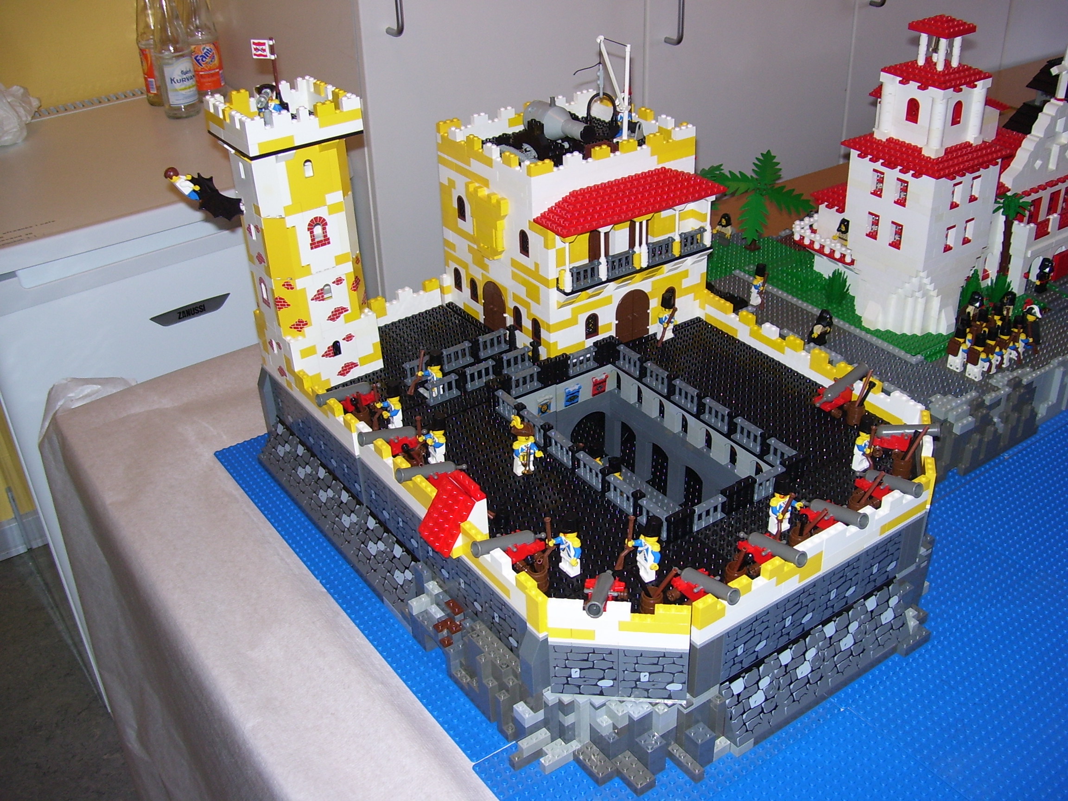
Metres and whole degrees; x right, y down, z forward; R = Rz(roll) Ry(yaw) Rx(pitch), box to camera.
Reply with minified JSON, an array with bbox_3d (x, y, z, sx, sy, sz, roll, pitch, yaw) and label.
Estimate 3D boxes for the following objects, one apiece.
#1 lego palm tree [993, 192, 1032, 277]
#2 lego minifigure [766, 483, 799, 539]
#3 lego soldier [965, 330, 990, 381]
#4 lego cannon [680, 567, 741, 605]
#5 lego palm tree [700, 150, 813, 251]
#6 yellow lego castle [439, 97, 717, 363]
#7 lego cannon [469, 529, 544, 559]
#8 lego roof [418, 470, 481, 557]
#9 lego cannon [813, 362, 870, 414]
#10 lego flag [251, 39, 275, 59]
[{"bbox_3d":[0.520,-0.172,1.213,0.044,0.118,0.044,-21,35,-28],"label":"lego palm tree"},{"bbox_3d":[0.183,0.076,0.810,0.025,0.049,0.018,-21,35,-28],"label":"lego minifigure"},{"bbox_3d":[0.424,-0.043,1.060,0.024,0.049,0.022,-21,35,-28],"label":"lego soldier"},{"bbox_3d":[0.114,0.126,0.743,0.024,0.036,0.062,-21,35,-28],"label":"lego cannon"},{"bbox_3d":[0.269,-0.231,1.344,0.138,0.095,0.150,-21,35,-28],"label":"lego palm tree"},{"bbox_3d":[0.046,-0.174,1.099,0.192,0.198,0.214,-21,35,-28],"label":"yellow lego castle"},{"bbox_3d":[-0.016,0.104,0.790,0.060,0.035,0.024,-21,35,-28],"label":"lego cannon"},{"bbox_3d":[-0.060,0.083,0.817,0.039,0.041,0.042,-21,35,-28],"label":"lego roof"},{"bbox_3d":[0.267,-0.009,0.963,0.063,0.036,0.024,-21,35,-28],"label":"lego cannon"},{"bbox_3d":[-0.225,-0.291,0.921,0.020,0.017,0.004,-4,31,-3],"label":"lego flag"}]

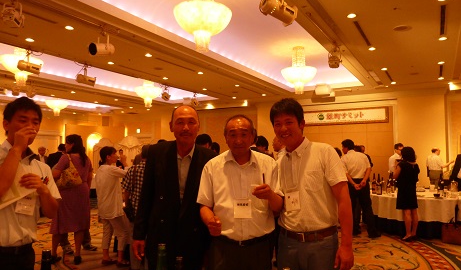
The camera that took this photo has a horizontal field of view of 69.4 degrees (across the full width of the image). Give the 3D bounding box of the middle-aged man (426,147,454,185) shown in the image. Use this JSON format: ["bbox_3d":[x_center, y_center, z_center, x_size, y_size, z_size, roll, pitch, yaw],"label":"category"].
[{"bbox_3d":[6.040,1.261,9.600,0.550,1.700,0.600,4,-5,-45],"label":"middle-aged man"}]

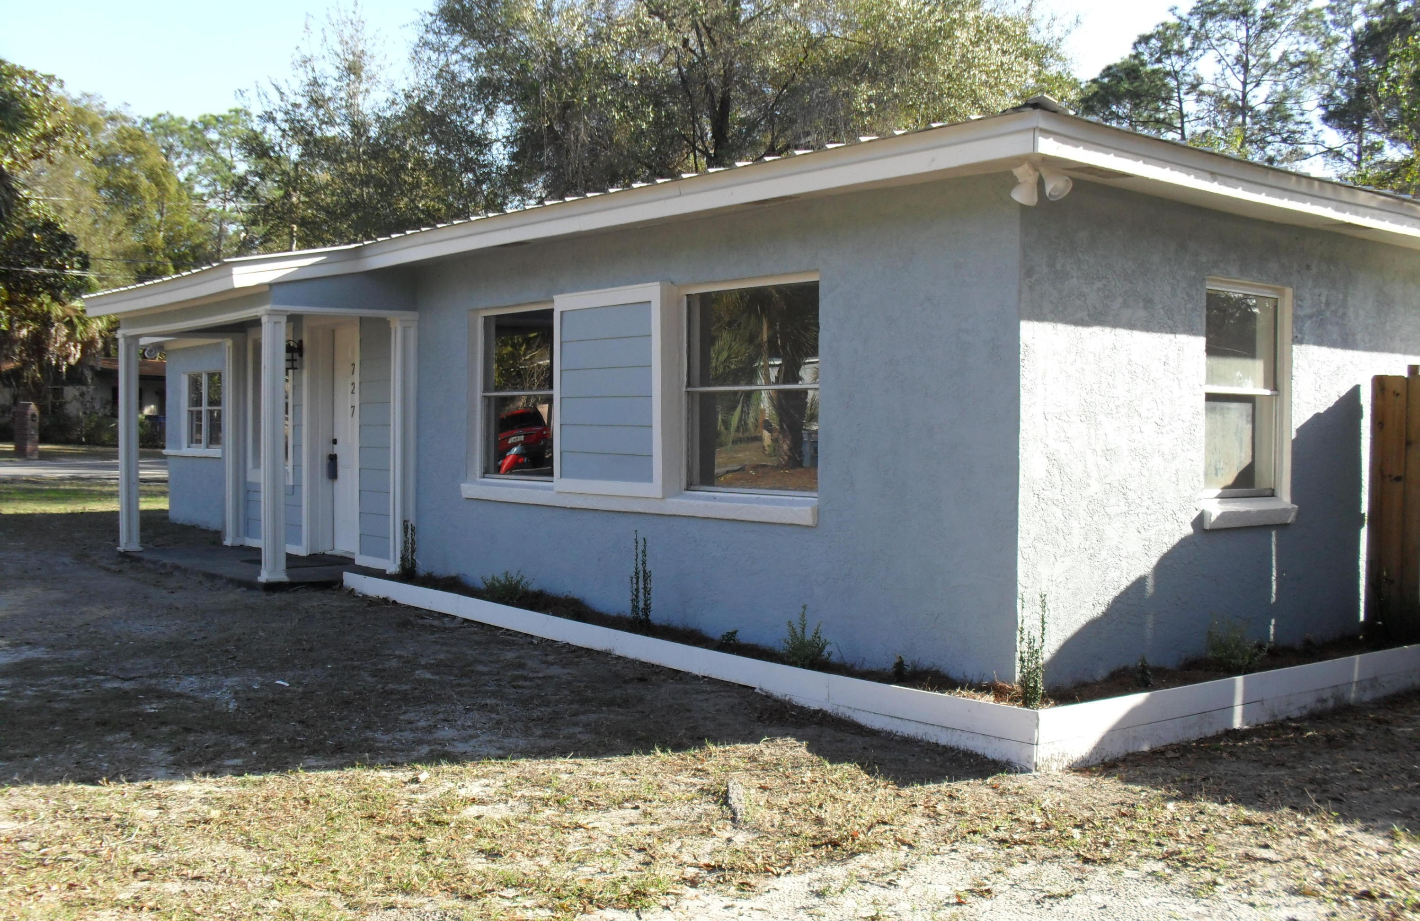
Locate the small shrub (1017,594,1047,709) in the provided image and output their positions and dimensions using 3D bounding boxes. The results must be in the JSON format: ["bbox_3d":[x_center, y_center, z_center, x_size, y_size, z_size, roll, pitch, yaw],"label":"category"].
[{"bbox_3d":[1.421,0.843,6.340,0.132,0.505,0.132,1,1,13],"label":"small shrub"}]

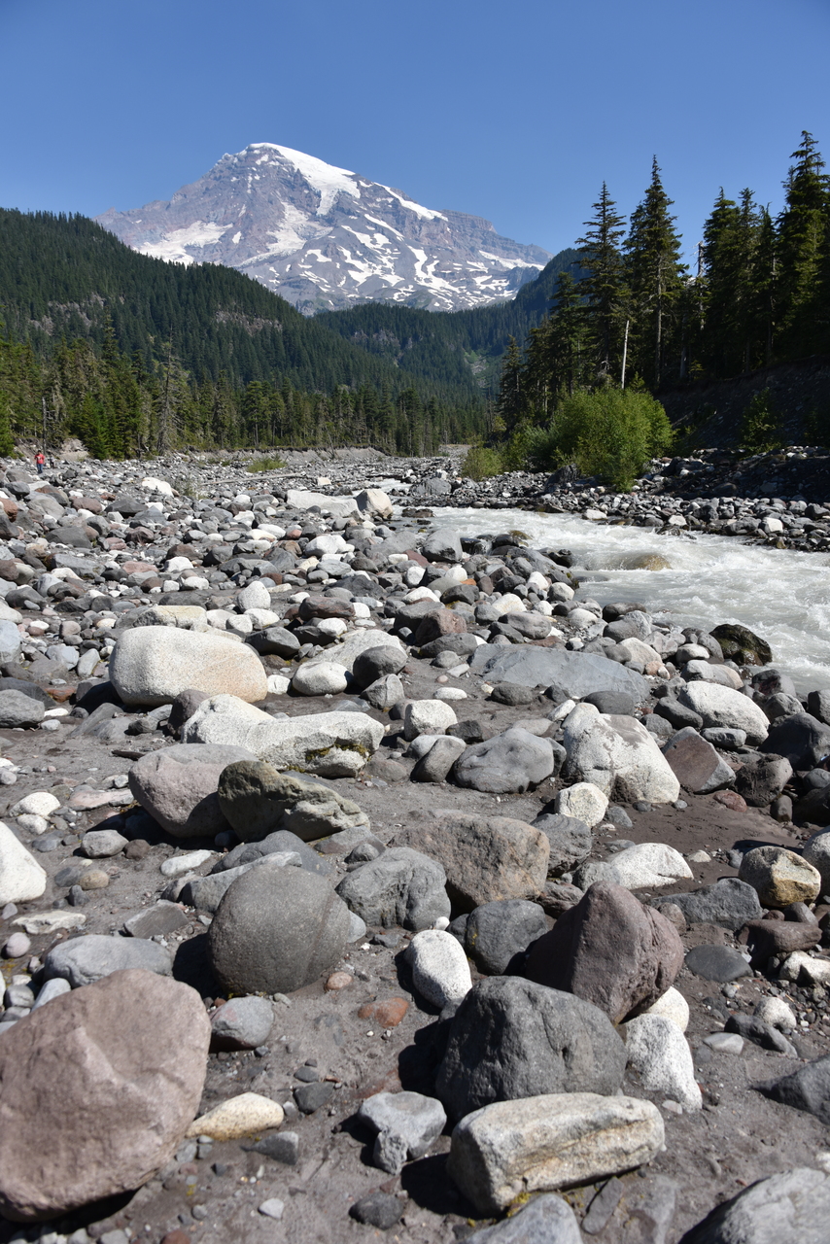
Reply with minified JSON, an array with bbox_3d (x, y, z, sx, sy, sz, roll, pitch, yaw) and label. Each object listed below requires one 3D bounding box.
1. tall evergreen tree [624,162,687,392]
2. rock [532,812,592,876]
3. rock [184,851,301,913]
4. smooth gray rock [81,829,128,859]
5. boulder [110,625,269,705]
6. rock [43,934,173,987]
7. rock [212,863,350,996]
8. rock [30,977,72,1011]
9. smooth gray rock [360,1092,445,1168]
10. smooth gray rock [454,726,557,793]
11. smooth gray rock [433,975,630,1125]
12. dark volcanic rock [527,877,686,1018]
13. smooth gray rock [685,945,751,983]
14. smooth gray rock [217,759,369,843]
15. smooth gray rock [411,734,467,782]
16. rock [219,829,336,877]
[{"bbox_3d":[21.214,-29.962,83.484,5.366,18.937,5.366,0,9,0],"label":"tall evergreen tree"},{"bbox_3d":[0.536,0.855,3.734,0.276,0.212,0.221,0,9,0],"label":"rock"},{"bbox_3d":[-0.536,0.827,3.052,0.405,0.186,0.194,-5,10,-30],"label":"rock"},{"bbox_3d":[-1.241,0.887,3.869,0.177,0.102,0.142,0,9,0],"label":"smooth gray rock"},{"bbox_3d":[-1.292,0.254,5.538,0.922,0.477,0.600,1,9,8],"label":"boulder"},{"bbox_3d":[-0.865,0.977,2.743,0.356,0.148,0.231,0,9,0],"label":"rock"},{"bbox_3d":[-0.416,0.949,3.008,0.425,0.341,0.383,0,9,0],"label":"rock"},{"bbox_3d":[-0.927,0.967,2.472,0.111,0.114,0.122,-5,10,-30],"label":"rock"},{"bbox_3d":[-0.025,1.090,2.082,0.190,0.143,0.152,0,9,0],"label":"smooth gray rock"},{"bbox_3d":[0.401,0.629,4.370,0.455,0.290,0.341,0,9,0],"label":"smooth gray rock"},{"bbox_3d":[0.251,0.932,2.107,0.419,0.309,0.314,1,9,5],"label":"smooth gray rock"},{"bbox_3d":[0.501,0.883,2.586,0.411,0.373,0.350,0,9,0],"label":"dark volcanic rock"},{"bbox_3d":[0.837,0.944,2.676,0.175,0.082,0.131,2,9,15],"label":"smooth gray rock"},{"bbox_3d":[-0.476,0.707,3.813,0.603,0.317,0.332,1,9,8],"label":"smooth gray rock"},{"bbox_3d":[0.111,0.640,4.504,0.253,0.215,0.215,0,9,0],"label":"smooth gray rock"},{"bbox_3d":[-0.482,0.798,3.284,0.420,0.175,0.273,0,9,0],"label":"rock"}]

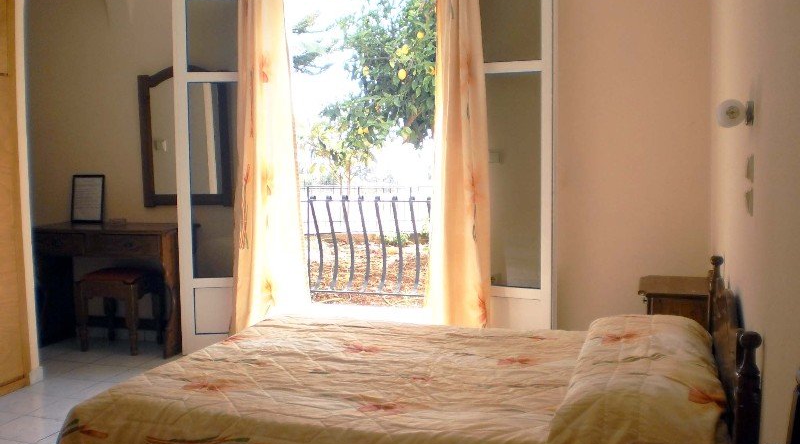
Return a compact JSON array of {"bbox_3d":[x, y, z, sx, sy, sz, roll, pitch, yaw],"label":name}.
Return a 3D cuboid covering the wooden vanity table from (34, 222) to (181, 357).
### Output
[{"bbox_3d":[-1.746,0.408,5.253,0.960,0.760,0.470,1,5,18],"label":"wooden vanity table"}]

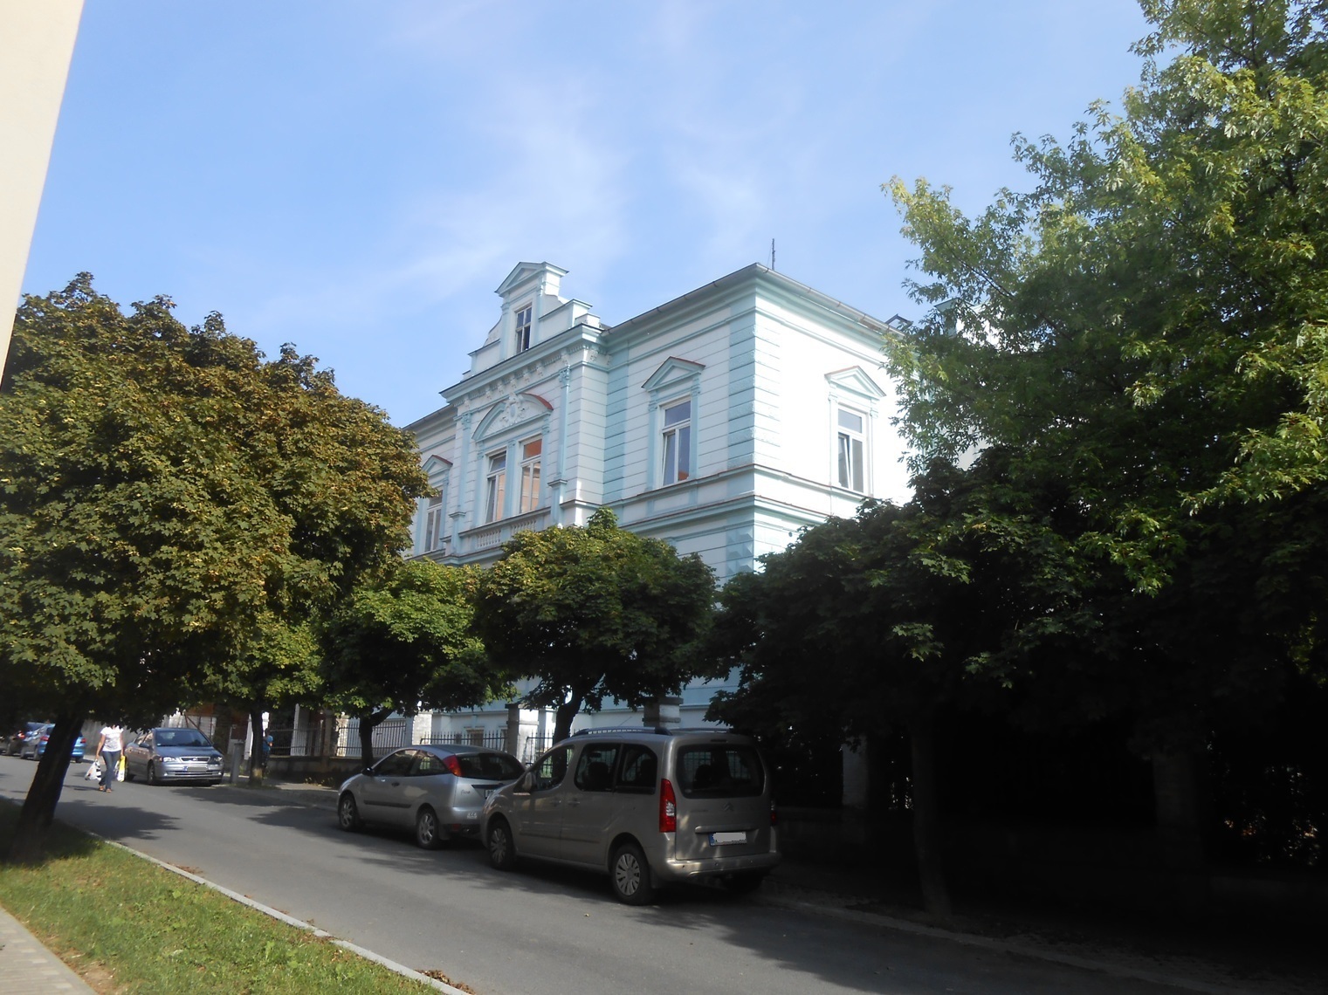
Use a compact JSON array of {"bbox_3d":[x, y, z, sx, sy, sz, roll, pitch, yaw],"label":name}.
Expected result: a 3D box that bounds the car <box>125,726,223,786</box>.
[{"bbox_3d":[-13.029,6.918,26.730,1.710,1.430,4.150,12,-17,-36],"label":"car"}]

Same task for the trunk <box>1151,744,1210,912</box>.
[{"bbox_3d":[5.824,3.613,11.258,0.460,2.000,0.460,14,-19,-38],"label":"trunk"}]

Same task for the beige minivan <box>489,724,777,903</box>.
[{"bbox_3d":[-0.605,3.768,12.246,1.810,1.820,4.380,13,-17,-38],"label":"beige minivan"}]

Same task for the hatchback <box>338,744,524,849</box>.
[{"bbox_3d":[-3.749,4.762,16.143,1.700,1.430,4.150,14,-17,-40],"label":"hatchback"}]

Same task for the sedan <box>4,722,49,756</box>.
[{"bbox_3d":[-28.757,10.923,45.133,1.730,1.450,4.350,14,-19,-40],"label":"sedan"}]

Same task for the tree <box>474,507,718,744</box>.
[{"bbox_3d":[-1.189,2.758,16.075,4.100,5.300,4.100,14,-19,-38],"label":"tree"}]

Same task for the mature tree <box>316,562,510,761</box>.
[{"bbox_3d":[-5.534,3.895,21.401,4.200,5.200,4.100,14,-19,-38],"label":"mature tree"}]

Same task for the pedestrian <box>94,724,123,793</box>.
[{"bbox_3d":[-12.770,5.906,22.996,0.560,1.660,0.400,10,-17,-30],"label":"pedestrian"}]

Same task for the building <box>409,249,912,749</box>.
[{"bbox_3d":[0.183,1.600,30.151,11.800,14.300,16.200,14,-19,-39],"label":"building"}]

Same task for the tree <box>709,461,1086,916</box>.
[{"bbox_3d":[2.525,1.823,10.806,4.300,5.000,4.200,14,-19,-38],"label":"tree"}]

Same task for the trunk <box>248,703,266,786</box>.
[{"bbox_3d":[-10.391,6.289,25.531,0.360,2.100,0.360,14,-19,-38],"label":"trunk"}]

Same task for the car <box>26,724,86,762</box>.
[{"bbox_3d":[-24.909,9.946,40.634,1.700,1.460,4.100,14,-19,-40],"label":"car"}]

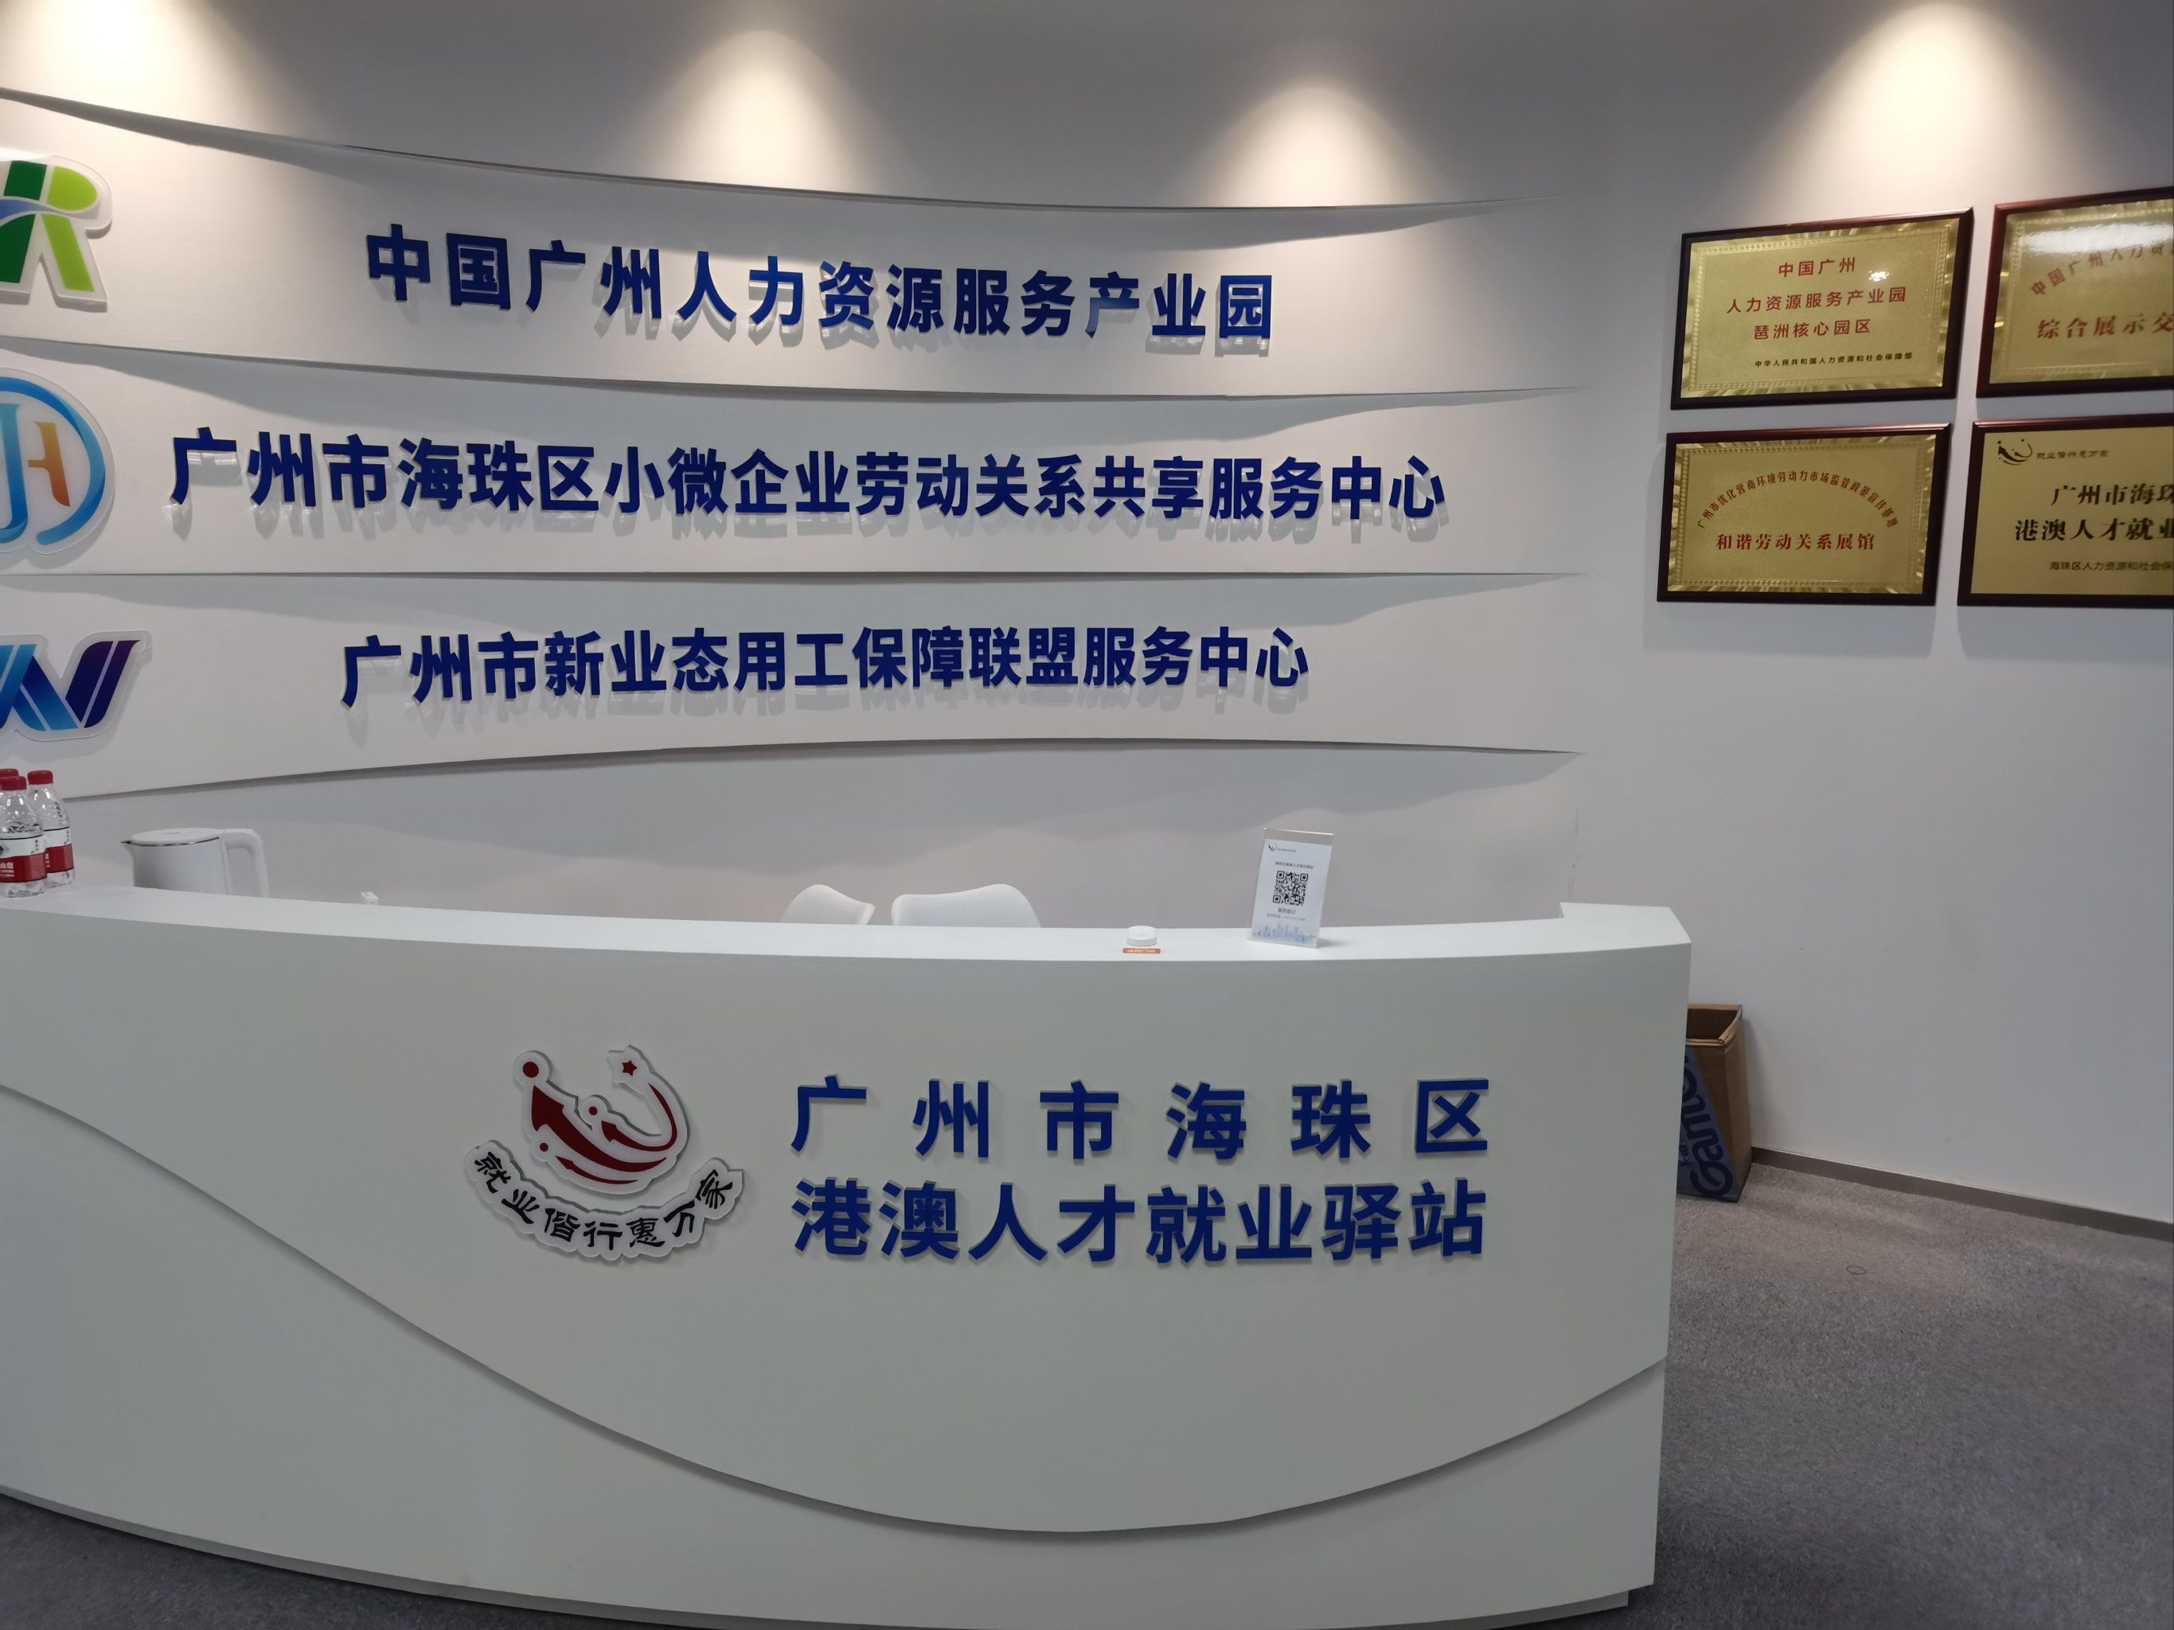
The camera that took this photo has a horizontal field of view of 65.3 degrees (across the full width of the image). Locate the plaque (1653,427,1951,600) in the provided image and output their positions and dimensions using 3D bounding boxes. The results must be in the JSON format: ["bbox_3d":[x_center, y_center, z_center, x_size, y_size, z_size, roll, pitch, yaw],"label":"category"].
[{"bbox_3d":[1.634,-0.685,3.901,0.603,0.397,0.025,6,11,33],"label":"plaque"}]

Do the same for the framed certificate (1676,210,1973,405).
[{"bbox_3d":[1.641,-1.129,3.824,0.603,0.397,0.025,6,11,33],"label":"framed certificate"}]

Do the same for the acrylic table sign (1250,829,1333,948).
[{"bbox_3d":[0.267,0.095,2.215,0.097,0.141,0.055,5,11,30],"label":"acrylic table sign"}]

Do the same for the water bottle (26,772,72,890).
[{"bbox_3d":[-1.576,0.020,2.567,0.064,0.172,0.064,0,9,0],"label":"water bottle"}]

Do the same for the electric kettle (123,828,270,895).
[{"bbox_3d":[-1.477,0.148,2.819,0.222,0.240,0.155,-2,10,-14],"label":"electric kettle"}]

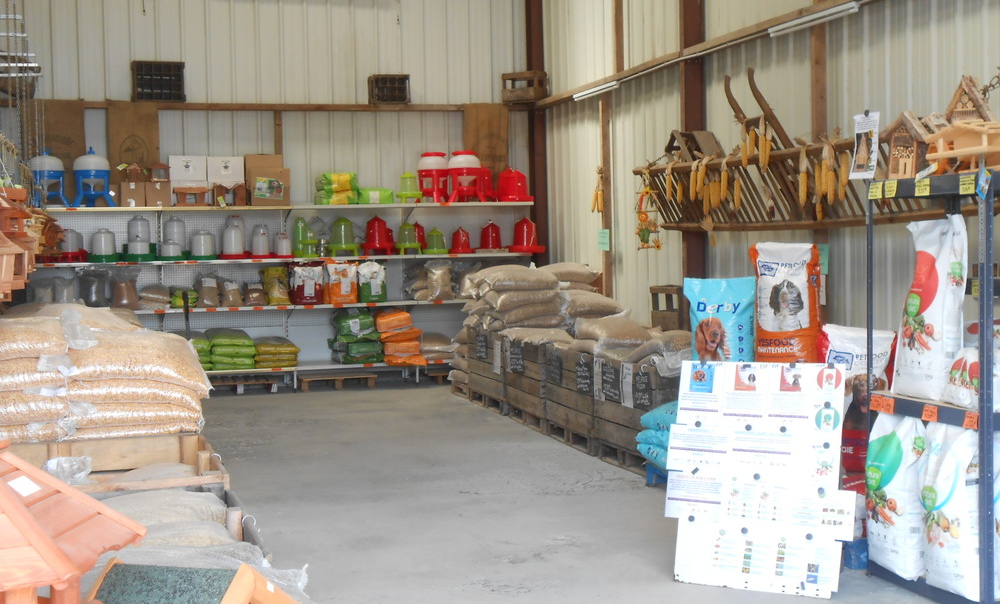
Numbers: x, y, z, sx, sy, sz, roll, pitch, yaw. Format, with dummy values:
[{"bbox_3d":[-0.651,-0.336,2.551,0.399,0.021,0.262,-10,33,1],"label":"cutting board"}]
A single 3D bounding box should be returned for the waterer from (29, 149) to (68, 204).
[{"bbox_3d":[-4.603,-1.264,14.430,0.447,0.600,0.430,-2,2,-17],"label":"waterer"}]

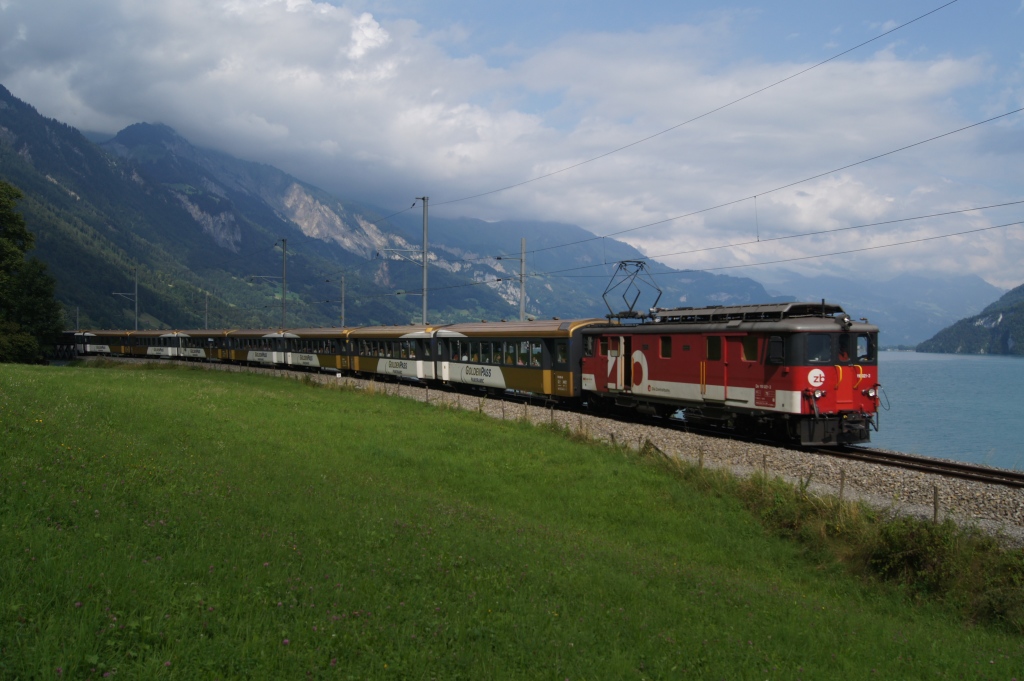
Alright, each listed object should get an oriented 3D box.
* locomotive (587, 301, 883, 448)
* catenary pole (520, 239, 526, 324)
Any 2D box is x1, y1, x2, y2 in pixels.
[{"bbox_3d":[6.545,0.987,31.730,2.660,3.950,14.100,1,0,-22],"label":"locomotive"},{"bbox_3d":[0.642,-1.312,53.991,0.250,9.120,0.250,1,0,-25],"label":"catenary pole"}]

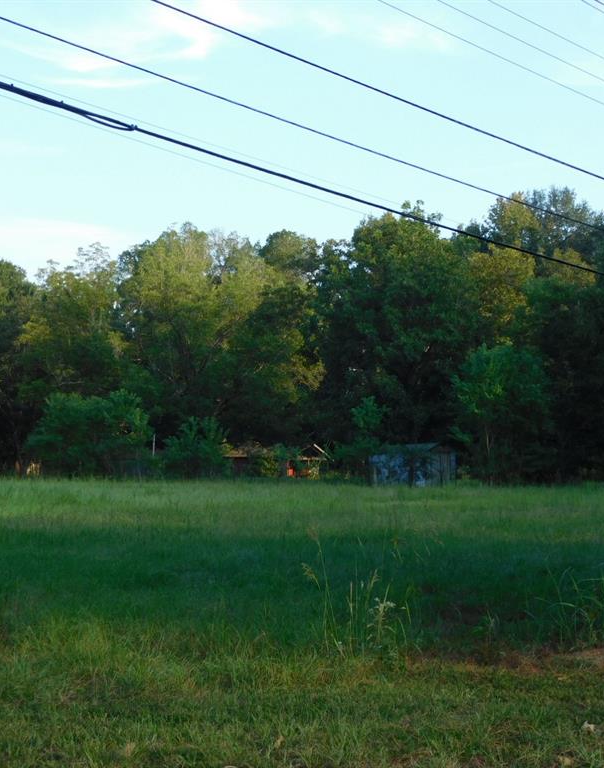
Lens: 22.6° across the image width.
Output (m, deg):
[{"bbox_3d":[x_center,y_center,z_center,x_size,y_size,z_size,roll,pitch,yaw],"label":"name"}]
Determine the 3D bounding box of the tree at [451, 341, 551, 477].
[{"bbox_3d":[9.653,1.524,73.000,4.935,6.871,4.600,0,-3,0],"label":"tree"}]

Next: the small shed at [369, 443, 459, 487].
[{"bbox_3d":[5.247,3.882,71.000,3.400,2.200,2.400,-2,-3,35],"label":"small shed"}]

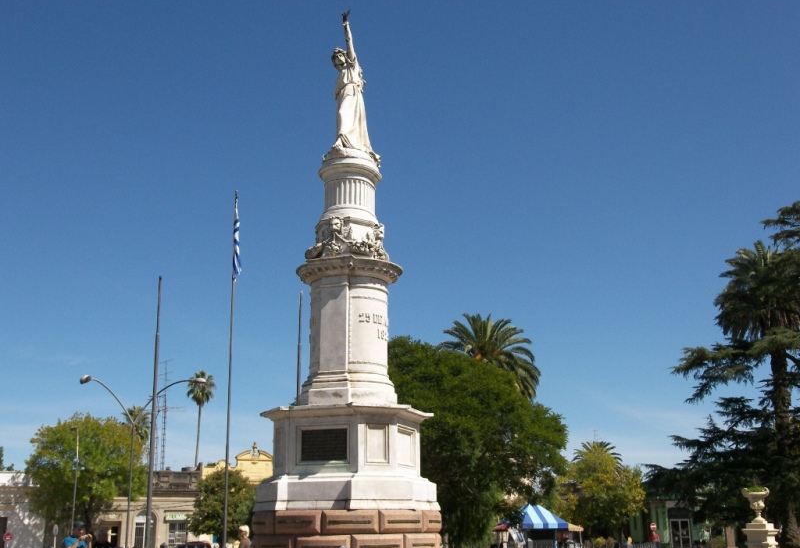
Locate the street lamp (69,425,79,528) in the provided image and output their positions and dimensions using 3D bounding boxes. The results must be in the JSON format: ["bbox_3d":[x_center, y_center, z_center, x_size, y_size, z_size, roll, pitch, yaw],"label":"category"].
[{"bbox_3d":[-15.033,10.344,47.940,0.500,6.591,0.250,2,-14,-10],"label":"street lamp"}]

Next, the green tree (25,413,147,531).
[{"bbox_3d":[-16.653,11.360,54.902,6.500,8.077,6.200,0,-14,0],"label":"green tree"}]

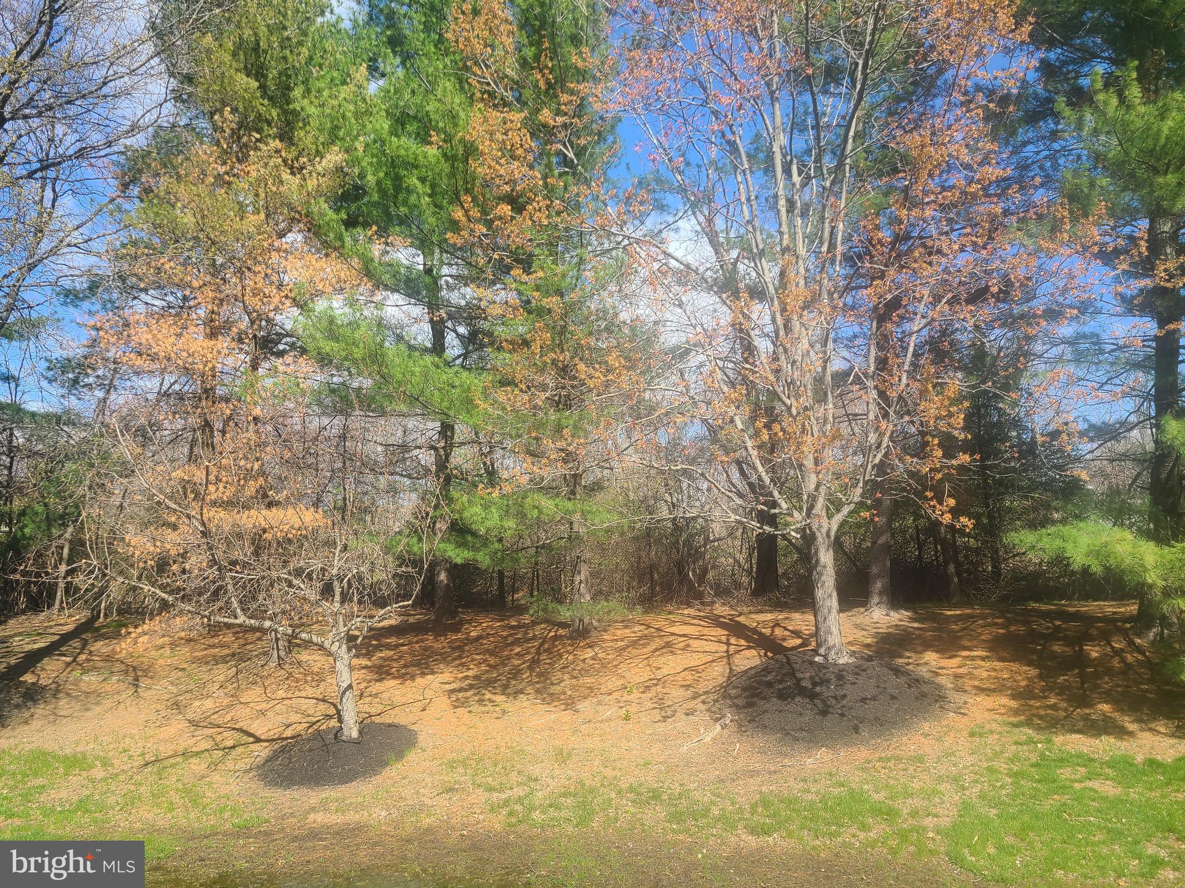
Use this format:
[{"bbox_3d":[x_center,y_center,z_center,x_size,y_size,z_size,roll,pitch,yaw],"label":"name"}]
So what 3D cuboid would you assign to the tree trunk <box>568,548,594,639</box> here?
[{"bbox_3d":[-0.147,1.886,11.300,0.317,1.175,0.294,0,0,0],"label":"tree trunk"}]

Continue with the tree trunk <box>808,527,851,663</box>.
[{"bbox_3d":[2.498,1.594,9.400,0.411,1.437,0.372,0,0,0],"label":"tree trunk"}]

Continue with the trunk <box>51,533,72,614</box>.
[{"bbox_3d":[-7.881,1.908,13.200,0.220,1.222,0.165,7,0,0],"label":"trunk"}]

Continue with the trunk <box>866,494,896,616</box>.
[{"bbox_3d":[4.212,1.623,13.000,0.419,1.798,0.379,0,0,0],"label":"trunk"}]

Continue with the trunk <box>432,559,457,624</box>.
[{"bbox_3d":[-2.047,2.021,12.300,0.333,0.908,0.307,0,0,0],"label":"trunk"}]

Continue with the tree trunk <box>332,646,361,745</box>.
[{"bbox_3d":[-1.909,1.931,6.900,0.194,0.754,0.172,0,0,0],"label":"tree trunk"}]

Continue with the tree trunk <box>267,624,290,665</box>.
[{"bbox_3d":[-3.355,2.149,9.500,0.257,0.415,0.247,0,0,0],"label":"tree trunk"}]

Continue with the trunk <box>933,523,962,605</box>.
[{"bbox_3d":[5.577,1.857,14.000,0.349,1.281,0.291,0,0,0],"label":"trunk"}]

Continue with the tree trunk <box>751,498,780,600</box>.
[{"bbox_3d":[2.813,1.719,14.500,0.422,1.584,0.392,0,0,0],"label":"tree trunk"}]

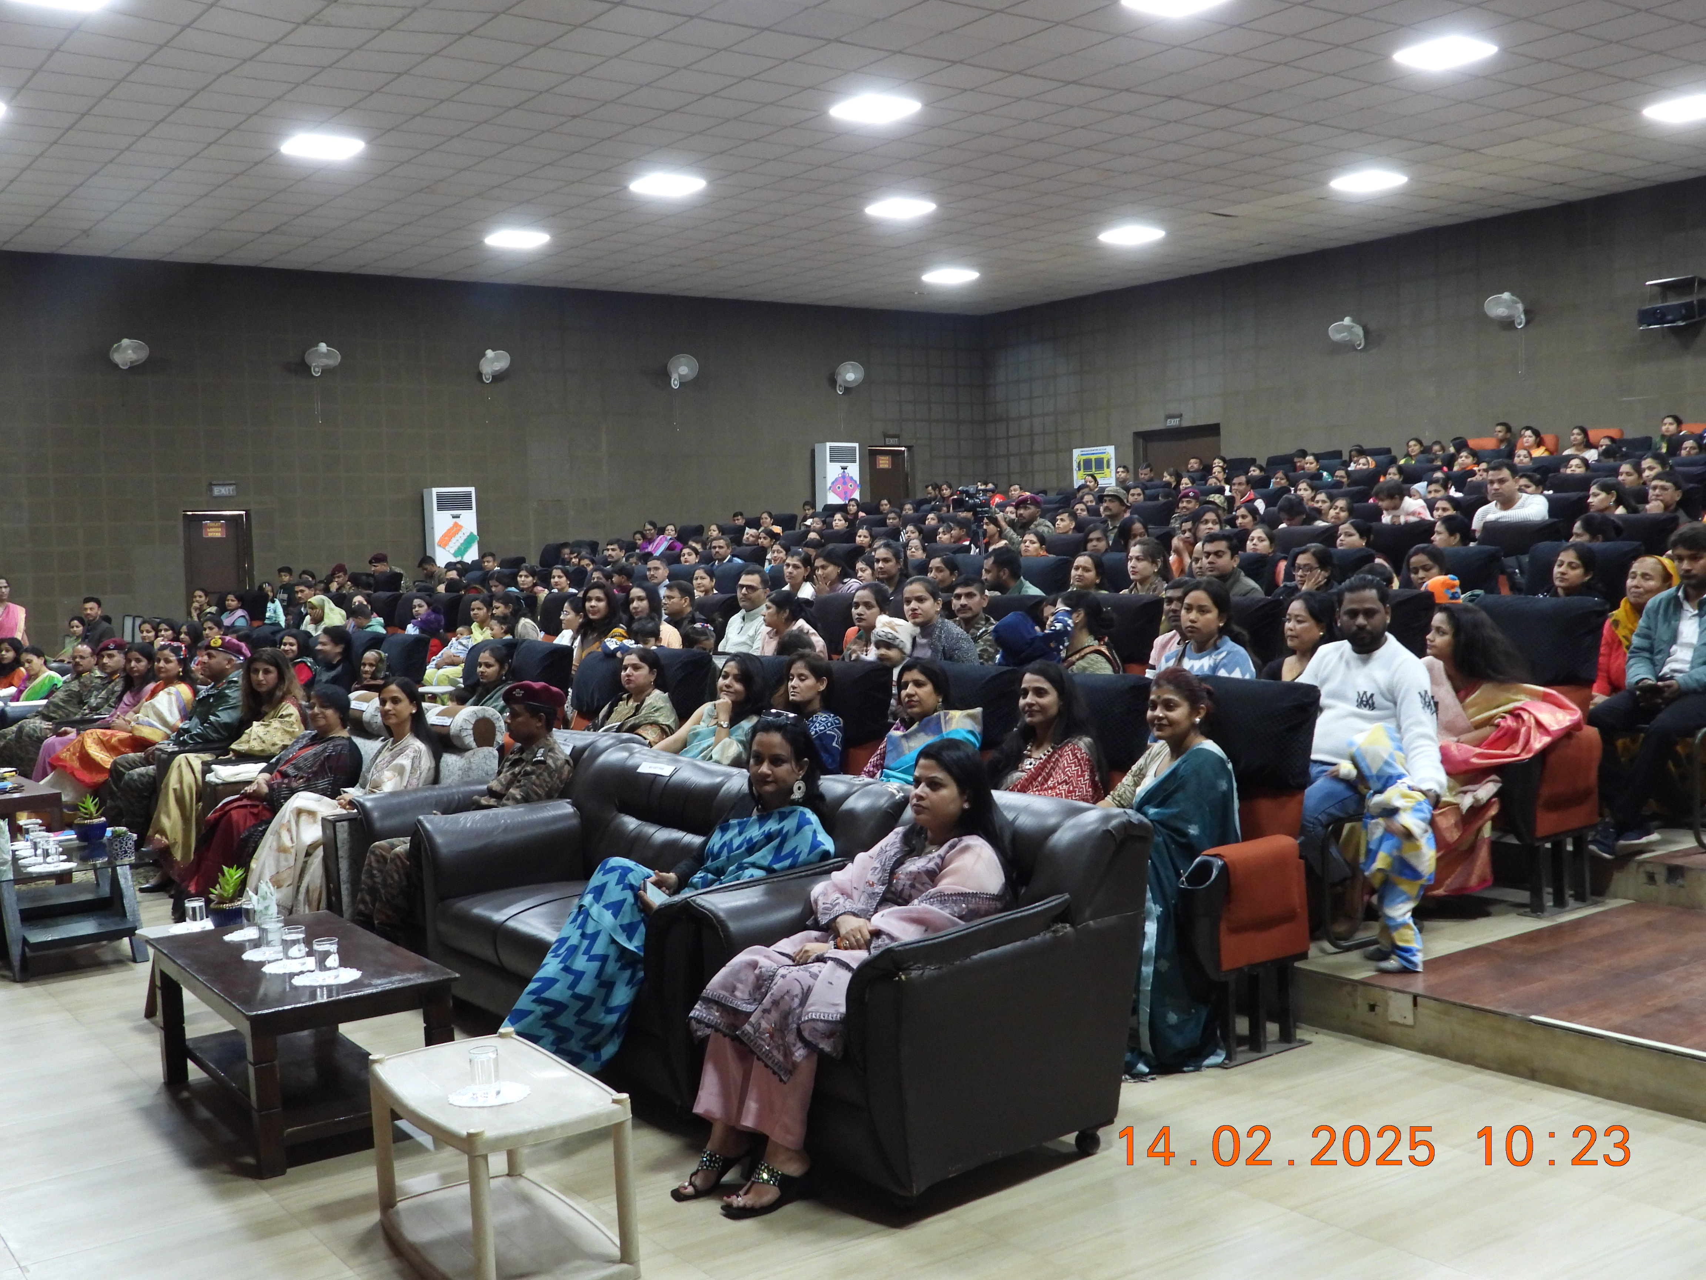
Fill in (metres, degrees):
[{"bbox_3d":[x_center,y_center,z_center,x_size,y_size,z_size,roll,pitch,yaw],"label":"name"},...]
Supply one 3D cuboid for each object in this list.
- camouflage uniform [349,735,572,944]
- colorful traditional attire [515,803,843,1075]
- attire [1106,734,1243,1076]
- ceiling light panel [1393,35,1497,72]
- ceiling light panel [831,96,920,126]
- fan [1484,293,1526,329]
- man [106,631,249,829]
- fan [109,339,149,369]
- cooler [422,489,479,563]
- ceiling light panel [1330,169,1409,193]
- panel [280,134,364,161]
[{"bbox_3d":[-1.653,0.858,7.496,0.900,0.860,0.550,-4,4,-35],"label":"camouflage uniform"},{"bbox_3d":[-0.538,0.903,5.151,1.000,0.860,0.660,-3,3,-19],"label":"colorful traditional attire"},{"bbox_3d":[0.972,0.851,5.573,0.680,1.000,0.520,-5,4,-41],"label":"attire"},{"bbox_3d":[4.751,-4.729,13.846,0.600,0.050,0.600,-4,4,-35],"label":"ceiling light panel"},{"bbox_3d":[0.187,-4.636,15.062,0.600,0.050,0.600,-4,4,-35],"label":"ceiling light panel"},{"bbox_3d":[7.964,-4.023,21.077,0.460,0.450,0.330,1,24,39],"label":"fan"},{"bbox_3d":[-3.817,0.560,9.665,0.833,1.179,0.549,-4,4,-35],"label":"man"},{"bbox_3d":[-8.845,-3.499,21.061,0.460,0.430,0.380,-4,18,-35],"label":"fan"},{"bbox_3d":[-5.497,-1.129,23.703,0.585,1.900,0.380,-4,4,-35],"label":"cooler"},{"bbox_3d":[5.652,-5.047,18.916,0.600,0.050,0.600,-4,4,-35],"label":"ceiling light panel"},{"bbox_3d":[-4.878,-4.529,15.825,0.600,0.050,0.600,-4,4,-35],"label":"panel"}]

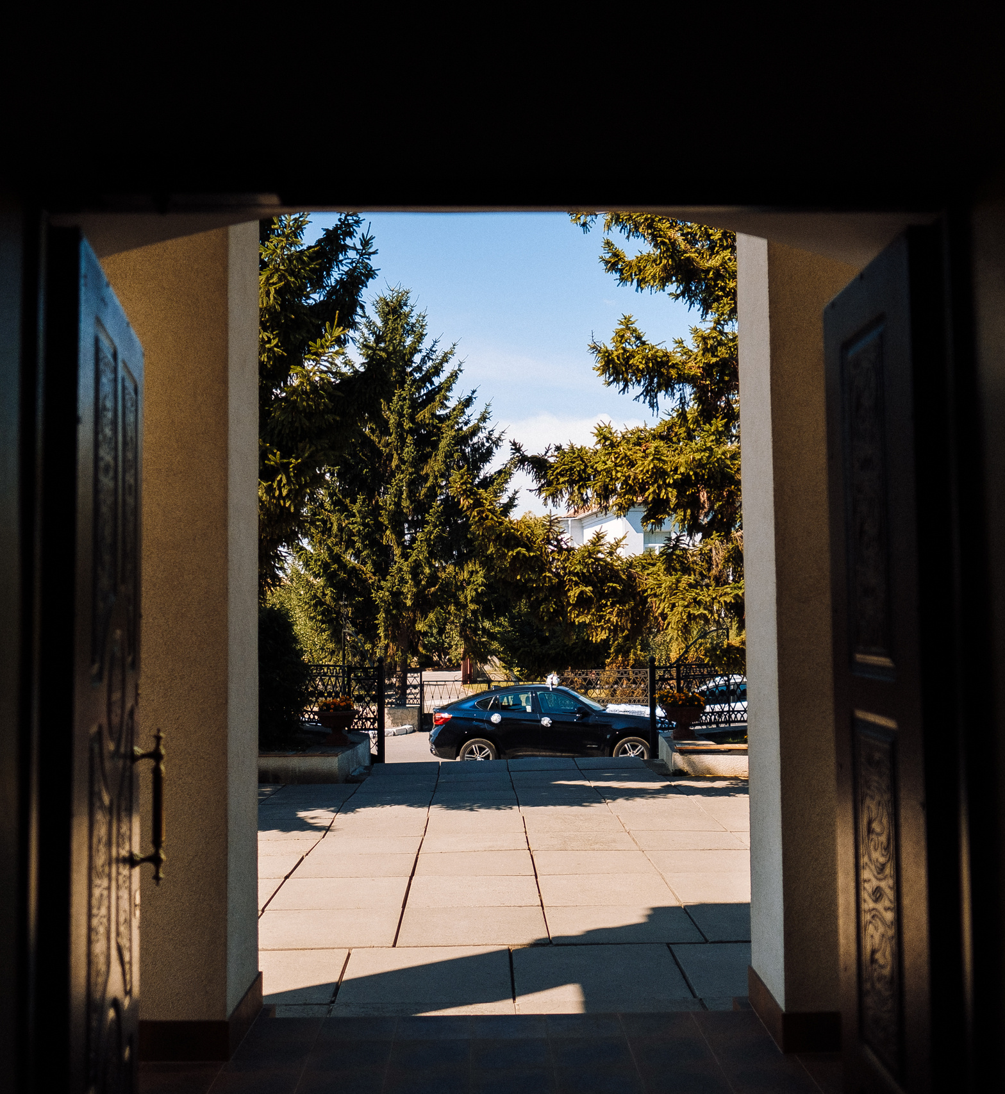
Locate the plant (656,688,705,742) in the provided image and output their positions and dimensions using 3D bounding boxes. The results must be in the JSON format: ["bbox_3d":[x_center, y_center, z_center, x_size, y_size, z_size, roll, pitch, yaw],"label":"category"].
[{"bbox_3d":[2.606,2.455,16.000,0.690,0.790,0.660,0,-3,-1],"label":"plant"}]

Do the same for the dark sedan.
[{"bbox_3d":[1.000,3.590,21.850,4.910,1.700,2.020,0,-3,-2],"label":"dark sedan"}]

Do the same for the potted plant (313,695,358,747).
[{"bbox_3d":[-2.390,2.518,15.750,0.640,0.730,0.620,0,-3,-1],"label":"potted plant"}]

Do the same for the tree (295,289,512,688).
[{"bbox_3d":[-2.816,-1.307,31.000,6.200,12.000,6.100,0,-3,-1],"label":"tree"}]

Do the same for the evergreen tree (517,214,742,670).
[{"bbox_3d":[4.600,-3.400,20.300,8.700,15.000,8.500,0,-3,-1],"label":"evergreen tree"}]

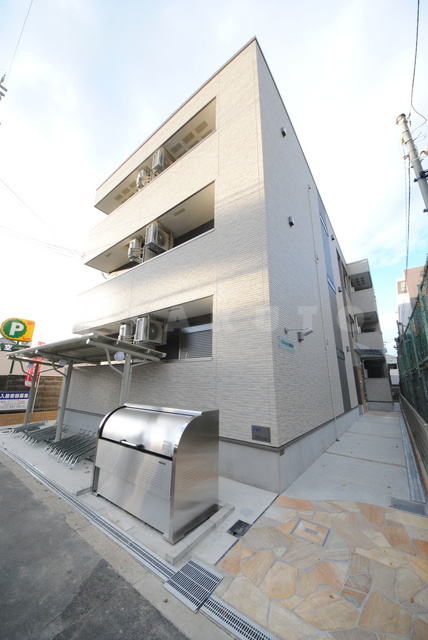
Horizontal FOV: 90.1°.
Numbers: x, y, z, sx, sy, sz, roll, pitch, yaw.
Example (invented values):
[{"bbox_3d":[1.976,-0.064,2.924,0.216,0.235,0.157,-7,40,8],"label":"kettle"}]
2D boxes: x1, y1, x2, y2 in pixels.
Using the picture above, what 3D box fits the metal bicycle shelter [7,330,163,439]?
[{"bbox_3d":[-3.763,1.875,5.477,5.300,2.300,1.650,-9,-17,33],"label":"metal bicycle shelter"}]

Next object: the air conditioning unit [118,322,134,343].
[{"bbox_3d":[-2.647,0.500,6.993,0.290,0.570,0.760,-9,-17,33],"label":"air conditioning unit"}]

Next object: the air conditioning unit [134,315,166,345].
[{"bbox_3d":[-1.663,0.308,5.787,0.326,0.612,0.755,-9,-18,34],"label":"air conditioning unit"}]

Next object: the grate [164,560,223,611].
[{"bbox_3d":[-0.168,2.136,1.735,0.330,0.040,0.330,-9,-17,33],"label":"grate"}]

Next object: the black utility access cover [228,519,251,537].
[{"bbox_3d":[0.265,2.102,2.138,0.153,0.031,0.224,-9,-18,34],"label":"black utility access cover"}]

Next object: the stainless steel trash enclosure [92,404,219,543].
[{"bbox_3d":[-0.837,1.859,3.037,1.640,1.150,0.860,-9,-17,33],"label":"stainless steel trash enclosure"}]

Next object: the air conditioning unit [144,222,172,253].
[{"bbox_3d":[-1.865,-2.679,7.176,0.290,0.570,0.760,-9,-17,33],"label":"air conditioning unit"}]

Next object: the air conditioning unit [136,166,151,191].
[{"bbox_3d":[-2.485,-5.136,8.193,0.290,0.570,0.760,-9,-17,33],"label":"air conditioning unit"}]

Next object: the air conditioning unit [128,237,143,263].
[{"bbox_3d":[-2.517,-2.313,7.475,0.290,0.570,0.760,-9,-17,33],"label":"air conditioning unit"}]

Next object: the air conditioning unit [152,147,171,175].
[{"bbox_3d":[-1.779,-5.471,7.684,0.290,0.570,0.760,-9,-17,33],"label":"air conditioning unit"}]

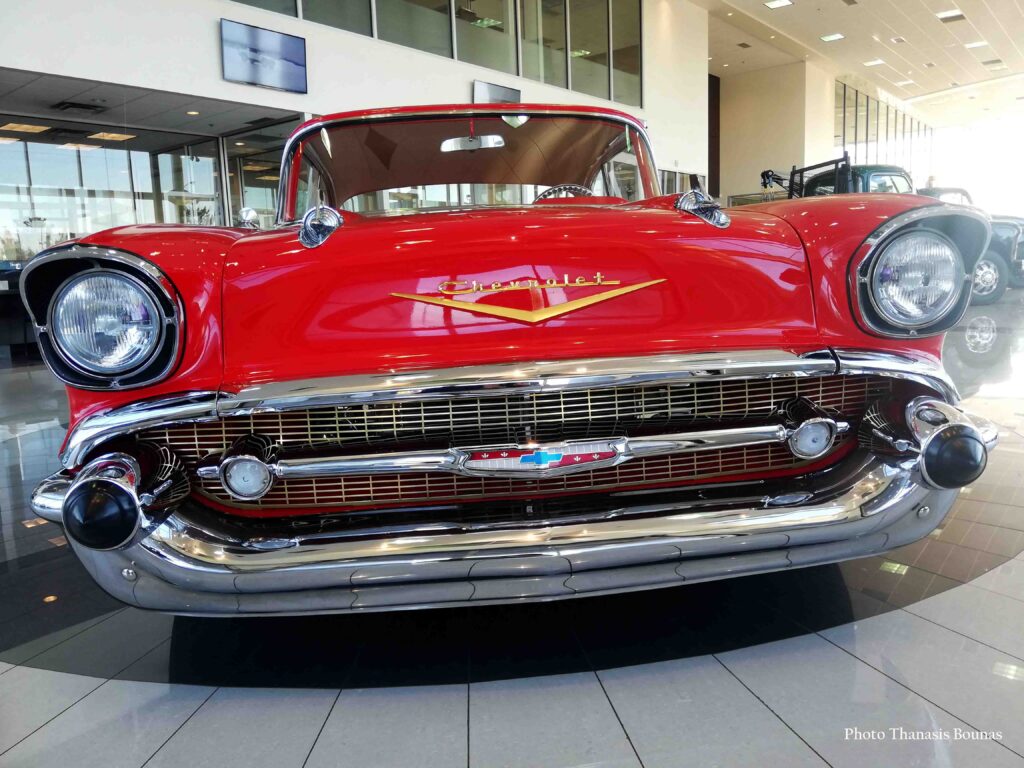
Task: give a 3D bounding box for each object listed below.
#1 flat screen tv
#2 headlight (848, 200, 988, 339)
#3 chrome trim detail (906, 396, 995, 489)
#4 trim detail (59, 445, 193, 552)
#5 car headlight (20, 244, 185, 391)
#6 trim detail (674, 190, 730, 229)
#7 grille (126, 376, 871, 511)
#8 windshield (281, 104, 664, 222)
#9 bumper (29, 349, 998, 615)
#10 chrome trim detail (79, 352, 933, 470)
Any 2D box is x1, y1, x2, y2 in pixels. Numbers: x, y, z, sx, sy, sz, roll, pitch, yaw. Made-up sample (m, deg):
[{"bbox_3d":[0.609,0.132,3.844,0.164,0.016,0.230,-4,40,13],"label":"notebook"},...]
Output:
[{"bbox_3d":[-3.183,-4.225,10.361,0.070,0.710,1.230,9,13,40],"label":"flat screen tv"},{"bbox_3d":[0.778,-0.215,1.516,0.262,0.248,0.130,-3,8,-3],"label":"headlight"},{"bbox_3d":[0.756,0.101,1.394,0.136,0.150,0.230,-4,8,-4],"label":"chrome trim detail"},{"bbox_3d":[-0.649,0.186,1.302,0.156,0.155,0.250,-4,8,-4],"label":"trim detail"},{"bbox_3d":[-0.703,-0.106,1.348,0.280,0.245,0.155,-4,8,-4],"label":"car headlight"},{"bbox_3d":[0.356,-0.345,1.597,0.110,0.080,0.250,-4,8,-4],"label":"trim detail"},{"bbox_3d":[0.042,0.101,1.392,1.350,0.215,0.180,-4,8,-4],"label":"grille"},{"bbox_3d":[-0.145,-0.788,2.784,1.390,0.415,0.470,-4,8,-4],"label":"windshield"},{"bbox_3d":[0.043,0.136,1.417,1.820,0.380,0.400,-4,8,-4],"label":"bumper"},{"bbox_3d":[0.039,0.034,1.383,1.700,0.170,0.300,-4,8,-4],"label":"chrome trim detail"}]

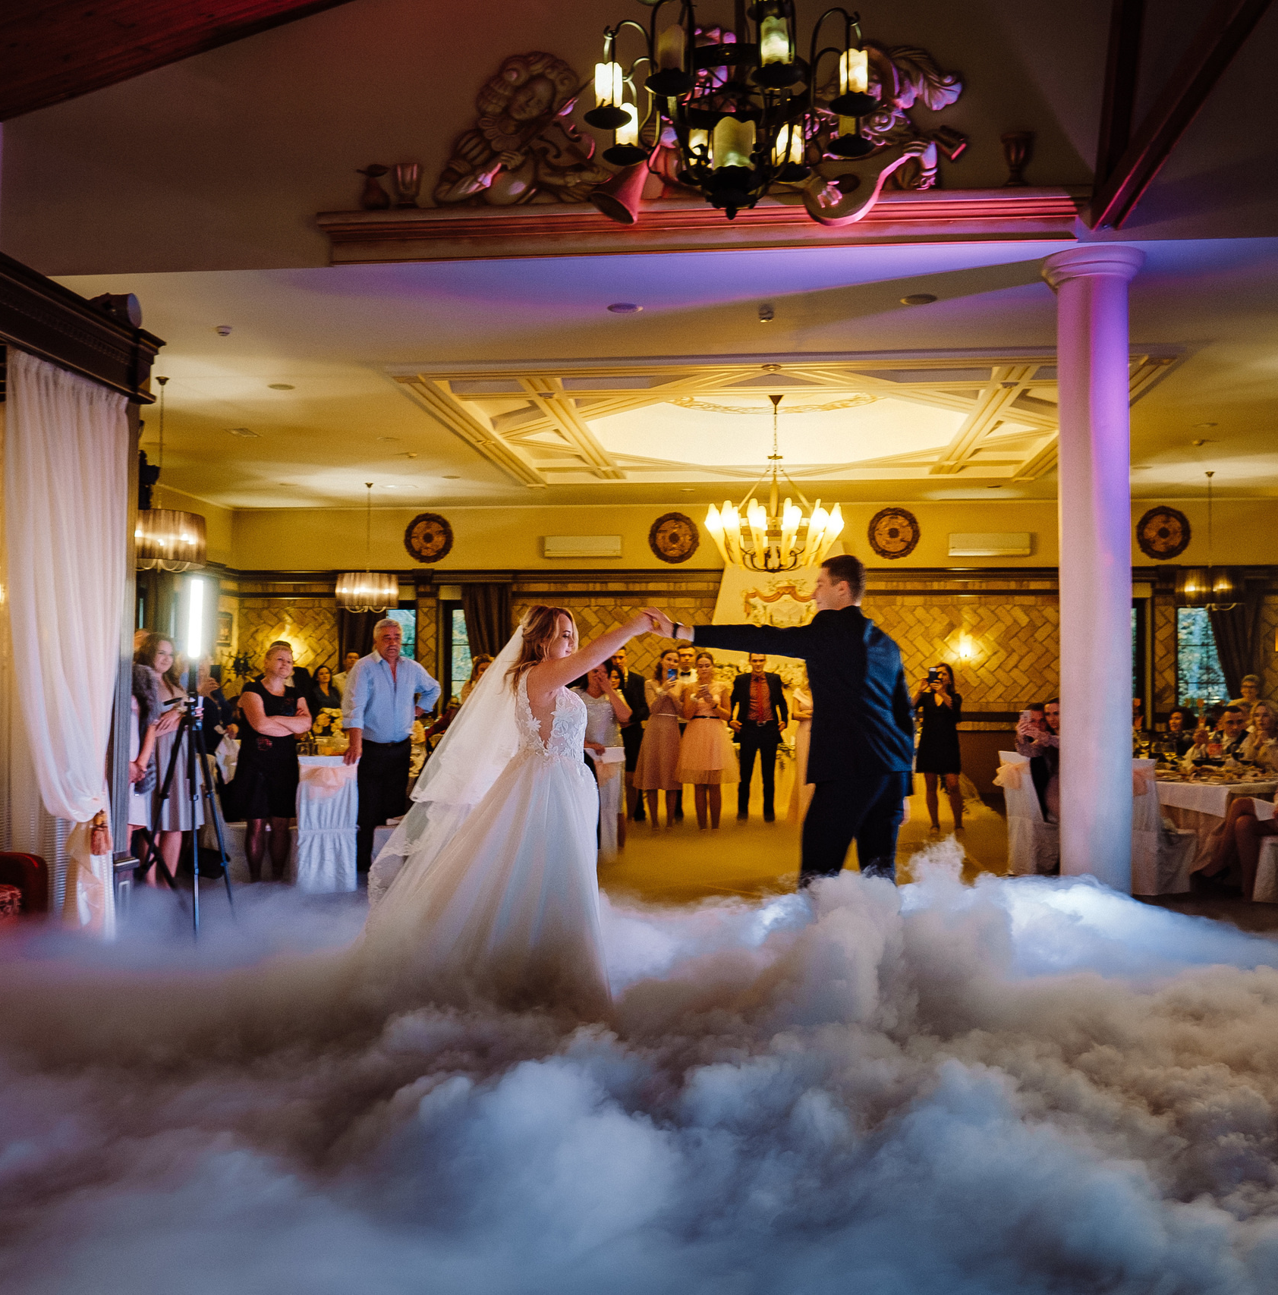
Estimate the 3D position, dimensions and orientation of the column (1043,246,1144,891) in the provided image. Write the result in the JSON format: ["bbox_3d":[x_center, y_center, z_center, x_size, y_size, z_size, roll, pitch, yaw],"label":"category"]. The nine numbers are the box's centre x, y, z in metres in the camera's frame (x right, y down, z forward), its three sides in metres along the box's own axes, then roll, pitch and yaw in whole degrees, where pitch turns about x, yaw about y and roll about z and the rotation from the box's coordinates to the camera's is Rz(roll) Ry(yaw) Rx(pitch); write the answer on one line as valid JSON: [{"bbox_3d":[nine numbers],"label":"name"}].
[{"bbox_3d":[2.555,-0.316,7.224,0.550,3.805,0.550,0,-2,7],"label":"column"}]

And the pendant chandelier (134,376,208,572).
[{"bbox_3d":[-3.659,-1.331,9.904,0.720,1.478,0.720,0,-2,7],"label":"pendant chandelier"}]

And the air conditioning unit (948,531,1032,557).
[{"bbox_3d":[4.082,-1.192,15.079,0.930,0.280,0.220,0,-2,6],"label":"air conditioning unit"}]

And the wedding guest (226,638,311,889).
[{"bbox_3d":[-2.476,0.795,8.750,0.500,1.640,0.330,1,-2,-22],"label":"wedding guest"}]

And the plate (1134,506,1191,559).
[{"bbox_3d":[6.324,-1.381,15.619,0.686,0.686,0.070,0,-2,7],"label":"plate"}]

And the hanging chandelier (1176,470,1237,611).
[{"bbox_3d":[6.552,-1.221,14.850,0.730,1.590,0.730,0,-2,6],"label":"hanging chandelier"}]

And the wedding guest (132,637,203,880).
[{"bbox_3d":[-2.944,0.722,8.072,0.460,1.634,0.400,2,-2,-30],"label":"wedding guest"}]

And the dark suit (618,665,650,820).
[{"bbox_3d":[-0.158,0.978,12.974,0.540,1.500,0.320,0,-2,6],"label":"dark suit"}]

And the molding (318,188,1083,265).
[{"bbox_3d":[0.267,-2.249,6.956,4.117,0.252,0.200,0,-2,7],"label":"molding"}]

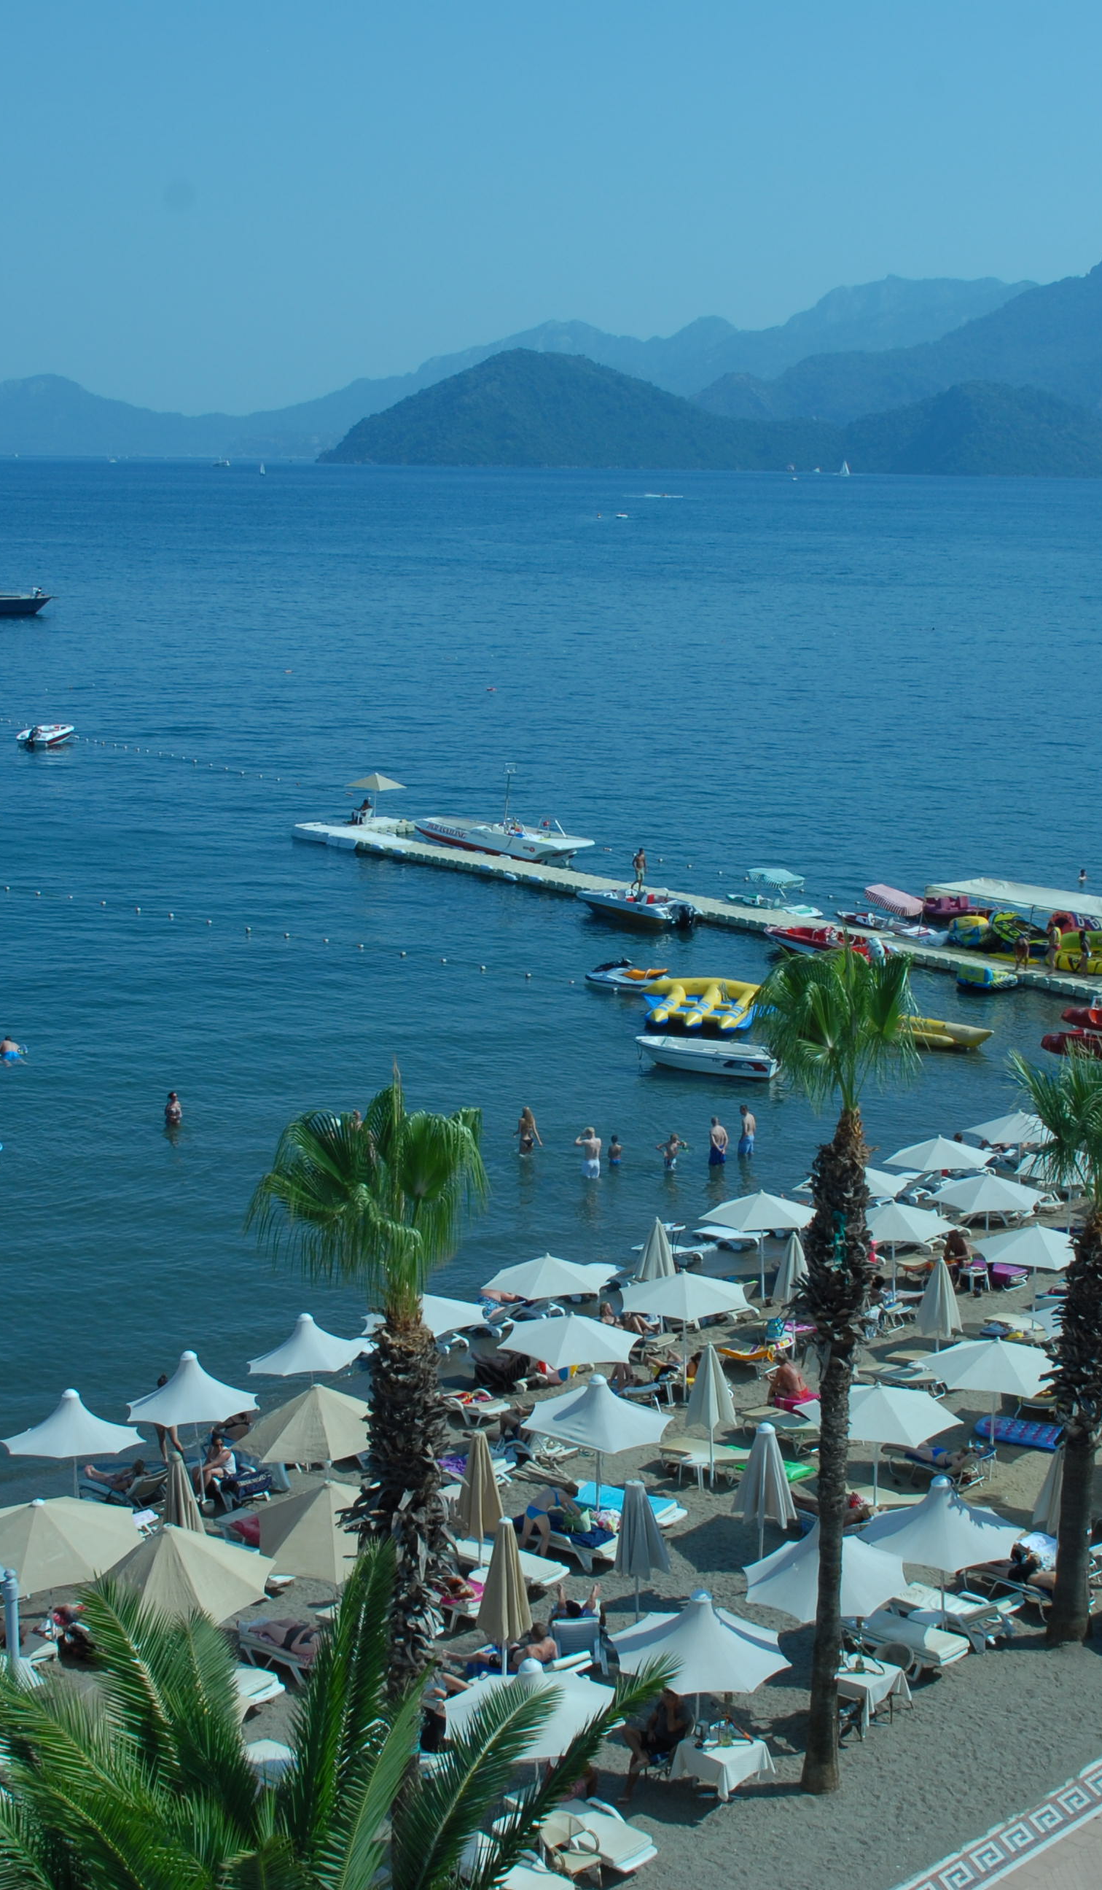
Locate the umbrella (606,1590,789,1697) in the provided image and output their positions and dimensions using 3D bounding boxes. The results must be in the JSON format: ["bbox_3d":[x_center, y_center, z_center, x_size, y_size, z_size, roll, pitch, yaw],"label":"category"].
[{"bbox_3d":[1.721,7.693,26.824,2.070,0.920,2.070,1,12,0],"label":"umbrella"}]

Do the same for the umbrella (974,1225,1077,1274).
[{"bbox_3d":[8.628,5.962,42.079,2.150,2.050,2.150,4,12,12],"label":"umbrella"}]

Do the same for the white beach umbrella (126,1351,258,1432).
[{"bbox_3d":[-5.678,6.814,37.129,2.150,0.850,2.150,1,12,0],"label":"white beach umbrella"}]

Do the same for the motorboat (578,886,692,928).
[{"bbox_3d":[3.018,-1.253,85.196,4.900,1.300,1.950,9,14,34],"label":"motorboat"}]

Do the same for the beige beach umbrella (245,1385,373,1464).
[{"bbox_3d":[-3.396,7.368,34.077,2.400,2.100,2.400,0,12,-6],"label":"beige beach umbrella"}]

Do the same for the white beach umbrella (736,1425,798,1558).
[{"bbox_3d":[3.023,7.699,33.201,0.845,2.032,0.845,1,12,0],"label":"white beach umbrella"}]

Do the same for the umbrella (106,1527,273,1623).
[{"bbox_3d":[-5.009,8.750,30.952,2.750,2.400,2.750,-1,12,-9],"label":"umbrella"}]

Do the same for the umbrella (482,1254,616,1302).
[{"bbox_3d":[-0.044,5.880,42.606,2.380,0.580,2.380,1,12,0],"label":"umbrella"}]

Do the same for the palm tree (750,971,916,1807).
[{"bbox_3d":[3.164,4.931,26.549,1.950,10.000,1.950,1,12,0],"label":"palm tree"}]

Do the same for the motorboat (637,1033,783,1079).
[{"bbox_3d":[4.098,3.019,61.918,3.800,0.850,1.500,4,12,15],"label":"motorboat"}]

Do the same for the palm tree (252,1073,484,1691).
[{"bbox_3d":[-1.721,6.006,22.859,2.300,9.800,2.300,0,12,-4],"label":"palm tree"}]

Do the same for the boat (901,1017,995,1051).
[{"bbox_3d":[10.940,2.452,71.370,5.200,0.700,1.100,9,14,34],"label":"boat"}]

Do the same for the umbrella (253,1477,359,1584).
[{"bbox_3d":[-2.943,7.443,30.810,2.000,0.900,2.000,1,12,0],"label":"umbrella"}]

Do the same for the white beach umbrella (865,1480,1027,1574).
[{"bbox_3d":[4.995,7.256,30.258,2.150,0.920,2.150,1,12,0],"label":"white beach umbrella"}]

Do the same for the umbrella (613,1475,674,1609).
[{"bbox_3d":[1.084,7.929,30.755,0.750,2.000,0.750,2,12,2],"label":"umbrella"}]

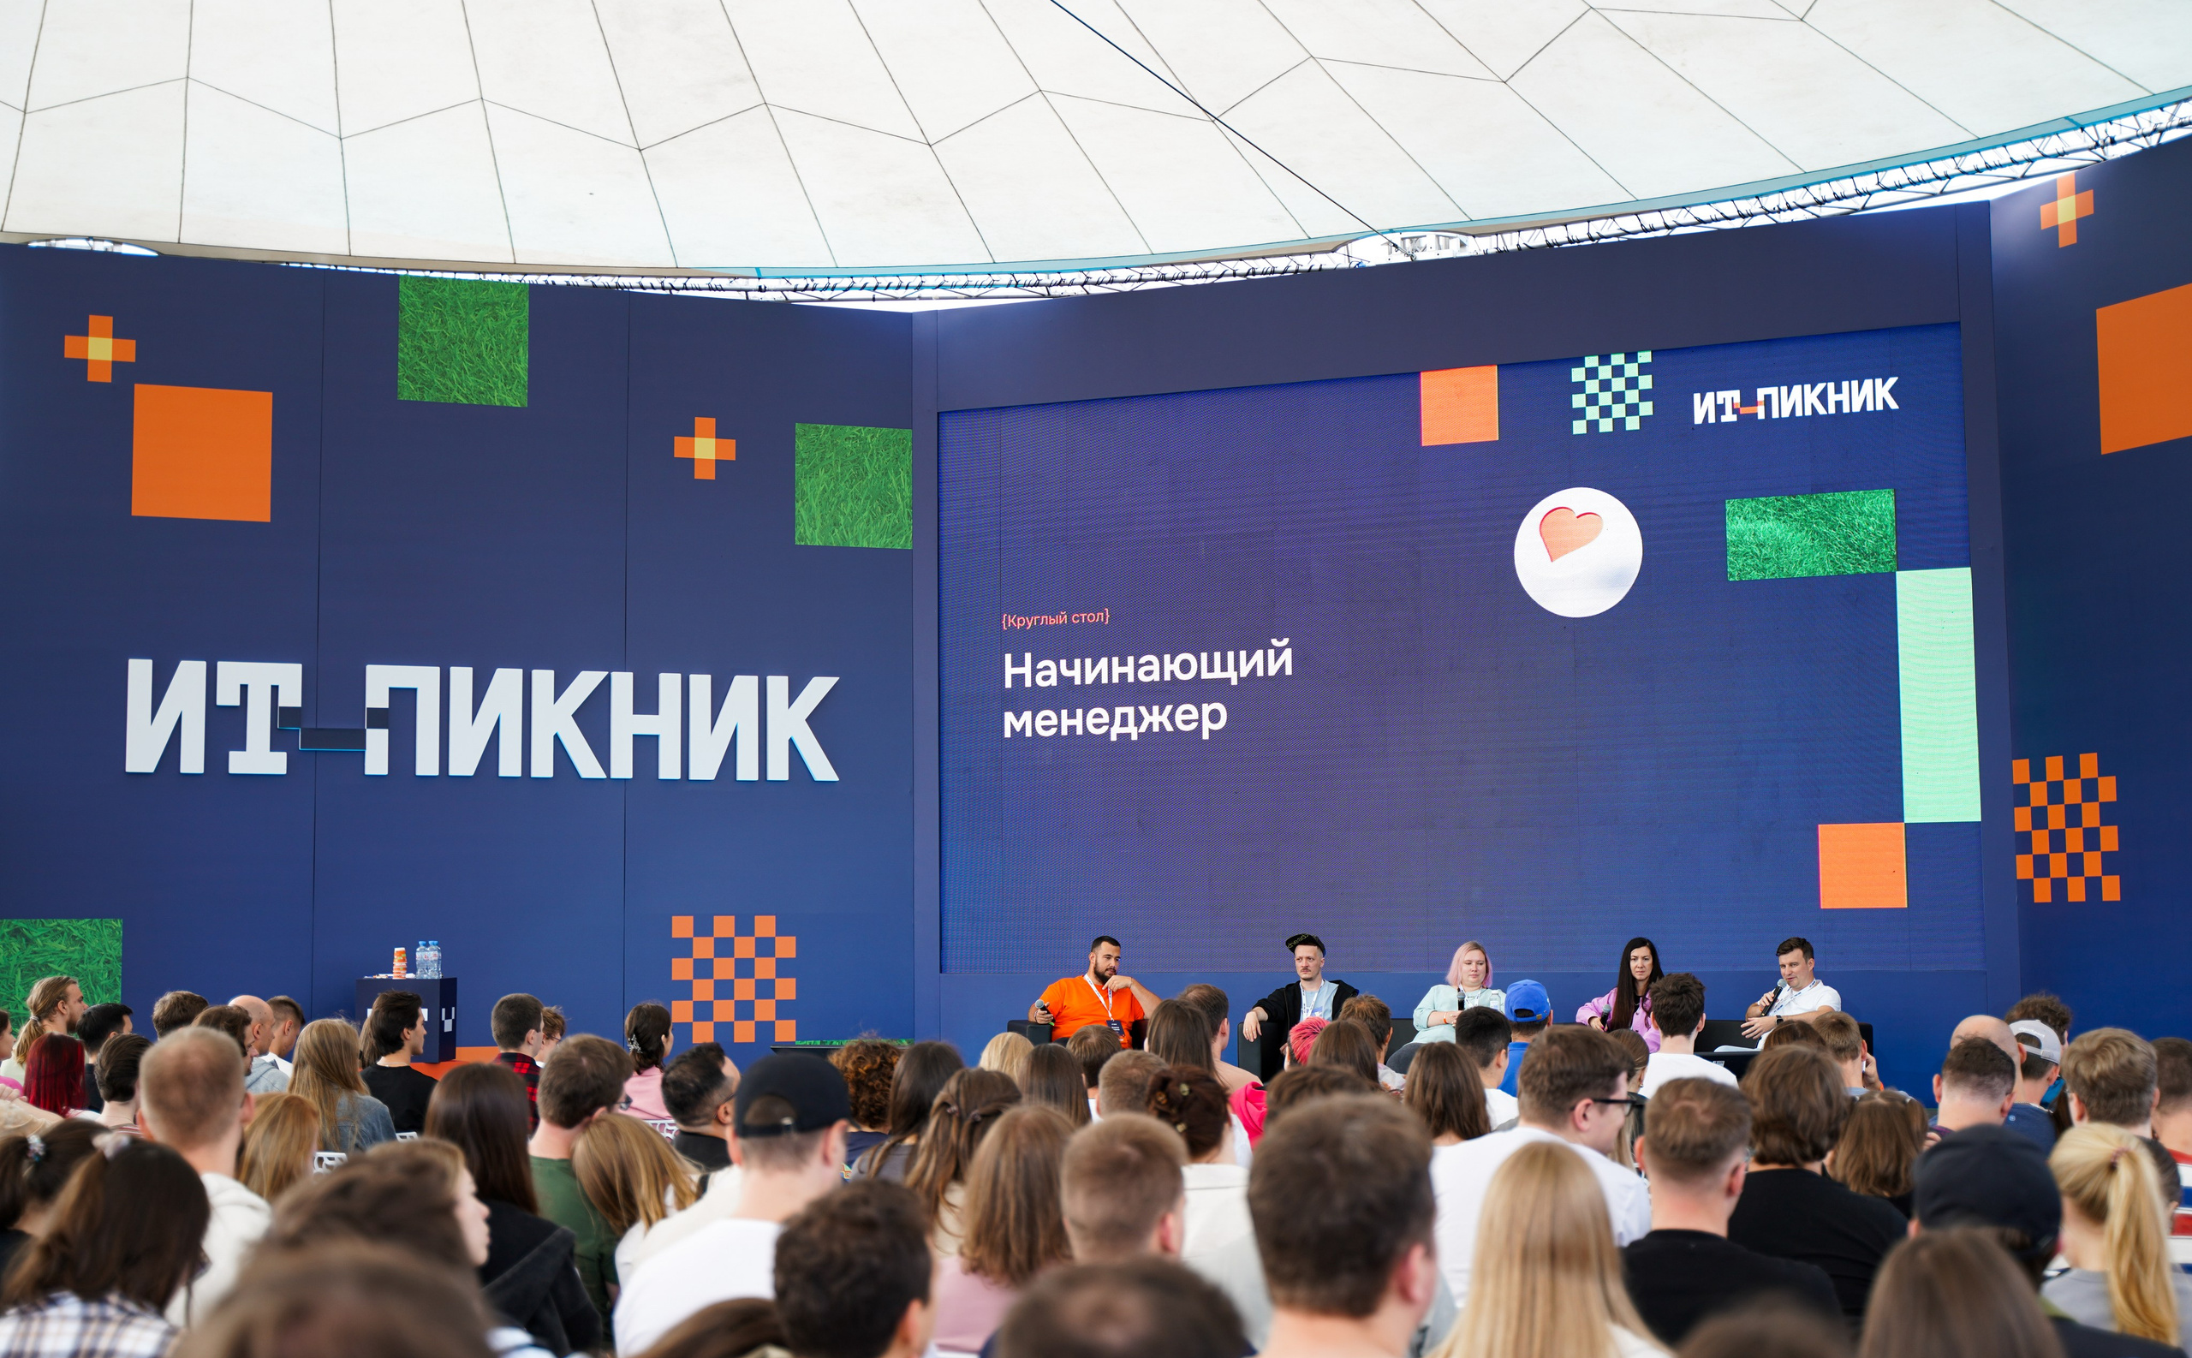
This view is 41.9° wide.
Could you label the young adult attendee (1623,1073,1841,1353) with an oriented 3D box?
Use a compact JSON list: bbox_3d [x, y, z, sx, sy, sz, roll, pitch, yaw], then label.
[{"bbox_3d":[1.044,1.338,4.997,0.540,1.300,0.820,-1,-5,6],"label":"young adult attendee"}]

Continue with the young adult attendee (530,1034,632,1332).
[{"bbox_3d":[-1.099,1.442,6.498,0.520,1.280,0.820,-1,-5,7],"label":"young adult attendee"}]

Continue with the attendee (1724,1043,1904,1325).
[{"bbox_3d":[1.464,1.407,5.997,0.540,1.300,0.820,-1,-5,6],"label":"attendee"}]

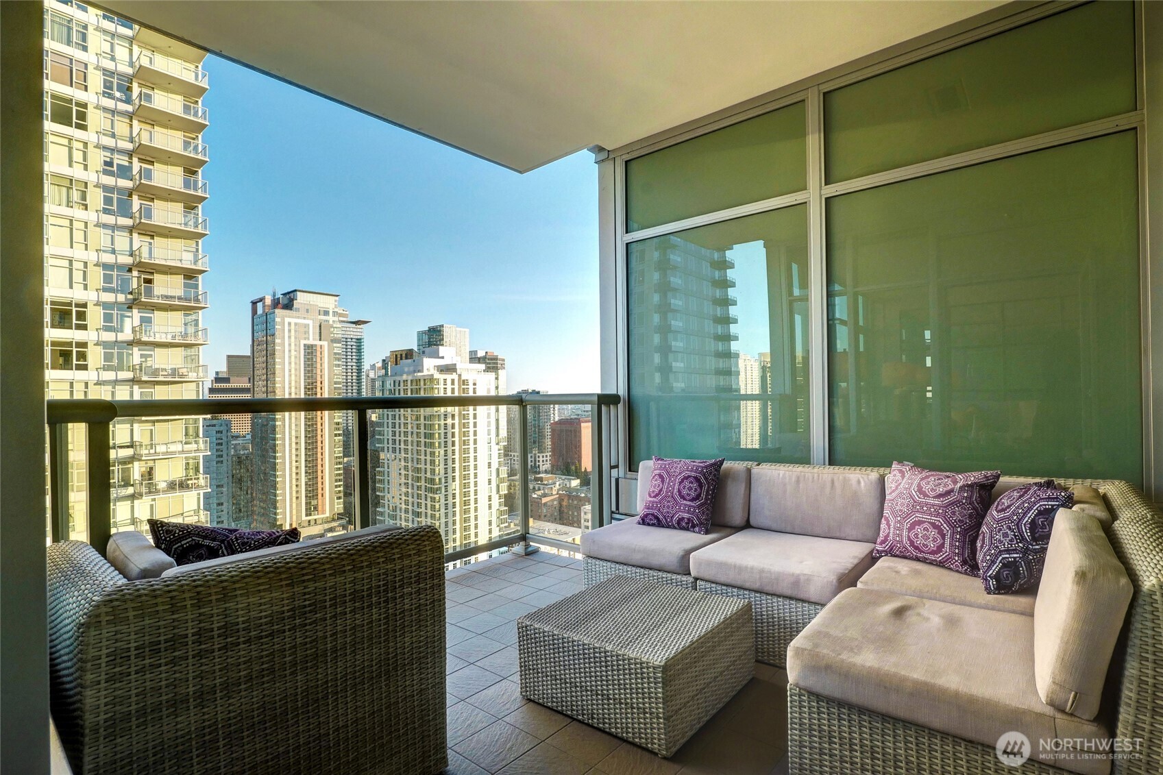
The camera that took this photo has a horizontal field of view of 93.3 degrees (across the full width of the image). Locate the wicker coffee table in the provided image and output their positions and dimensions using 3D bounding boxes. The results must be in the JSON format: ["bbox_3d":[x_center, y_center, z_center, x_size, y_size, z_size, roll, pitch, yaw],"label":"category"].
[{"bbox_3d":[0.222,1.002,2.117,0.626,0.284,0.657,-2,-2,39],"label":"wicker coffee table"}]

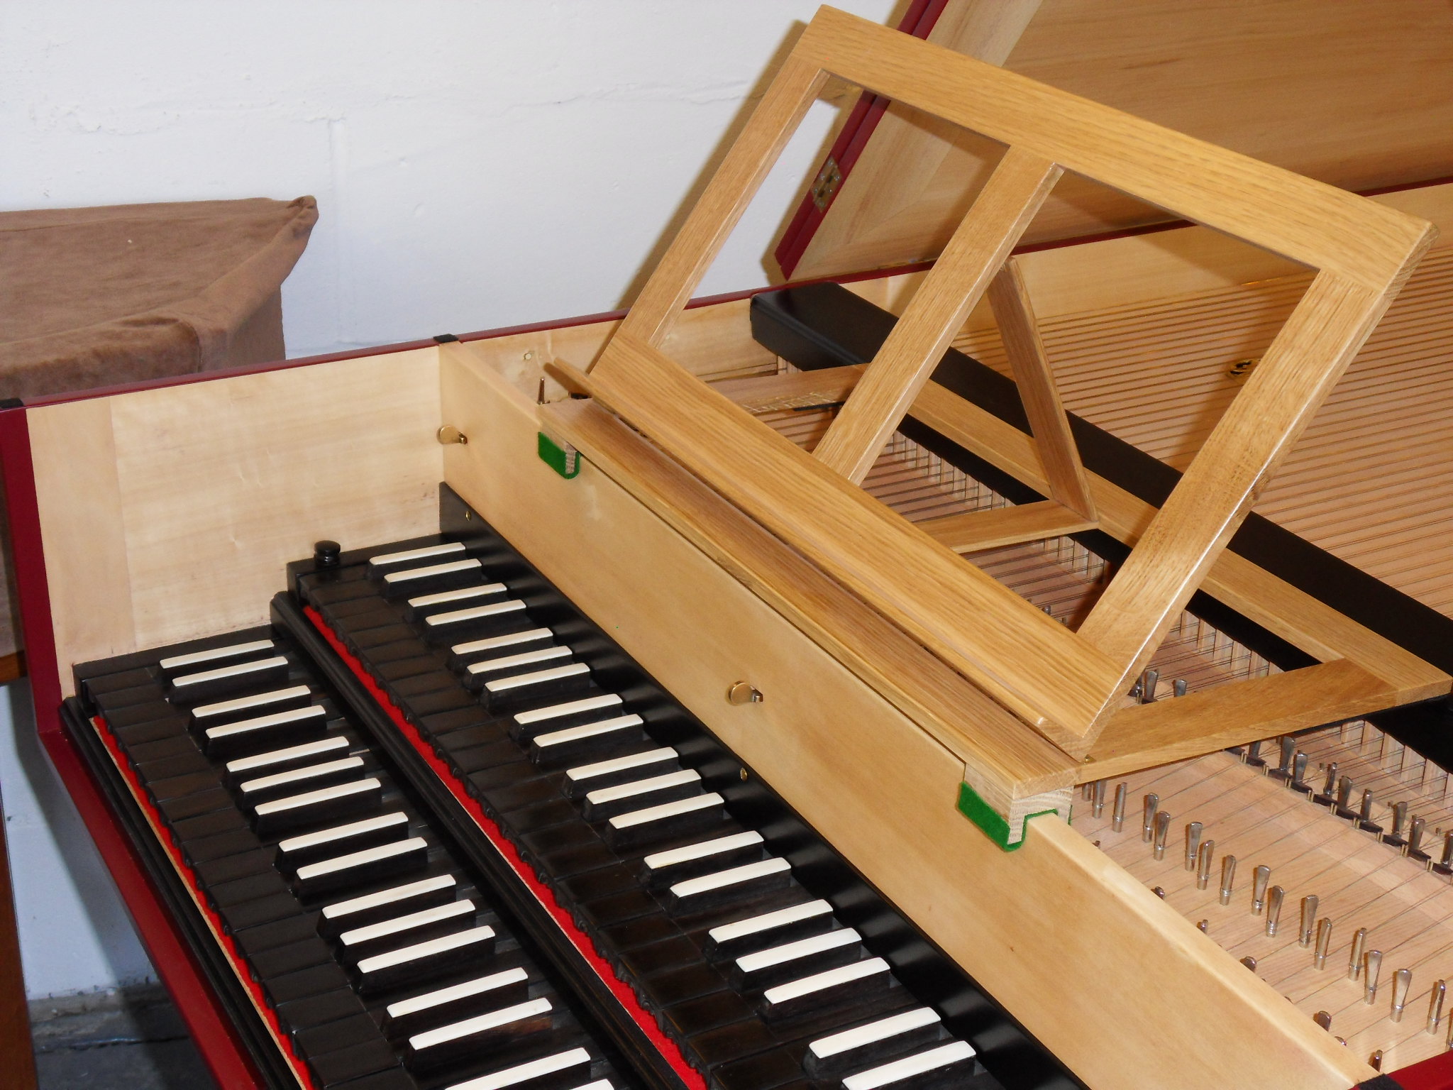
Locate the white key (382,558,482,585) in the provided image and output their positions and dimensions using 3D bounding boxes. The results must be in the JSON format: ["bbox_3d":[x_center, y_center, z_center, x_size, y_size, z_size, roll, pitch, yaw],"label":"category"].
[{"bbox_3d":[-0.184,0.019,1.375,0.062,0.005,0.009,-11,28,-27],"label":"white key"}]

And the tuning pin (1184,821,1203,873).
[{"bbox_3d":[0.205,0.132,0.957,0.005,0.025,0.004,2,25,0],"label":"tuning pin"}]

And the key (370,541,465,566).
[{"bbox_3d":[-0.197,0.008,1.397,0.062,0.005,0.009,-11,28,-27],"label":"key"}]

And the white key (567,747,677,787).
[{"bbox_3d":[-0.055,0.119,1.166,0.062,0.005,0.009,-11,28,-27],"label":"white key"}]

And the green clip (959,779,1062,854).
[{"bbox_3d":[0.119,0.111,0.913,0.030,0.017,0.034,-11,28,-27],"label":"green clip"}]

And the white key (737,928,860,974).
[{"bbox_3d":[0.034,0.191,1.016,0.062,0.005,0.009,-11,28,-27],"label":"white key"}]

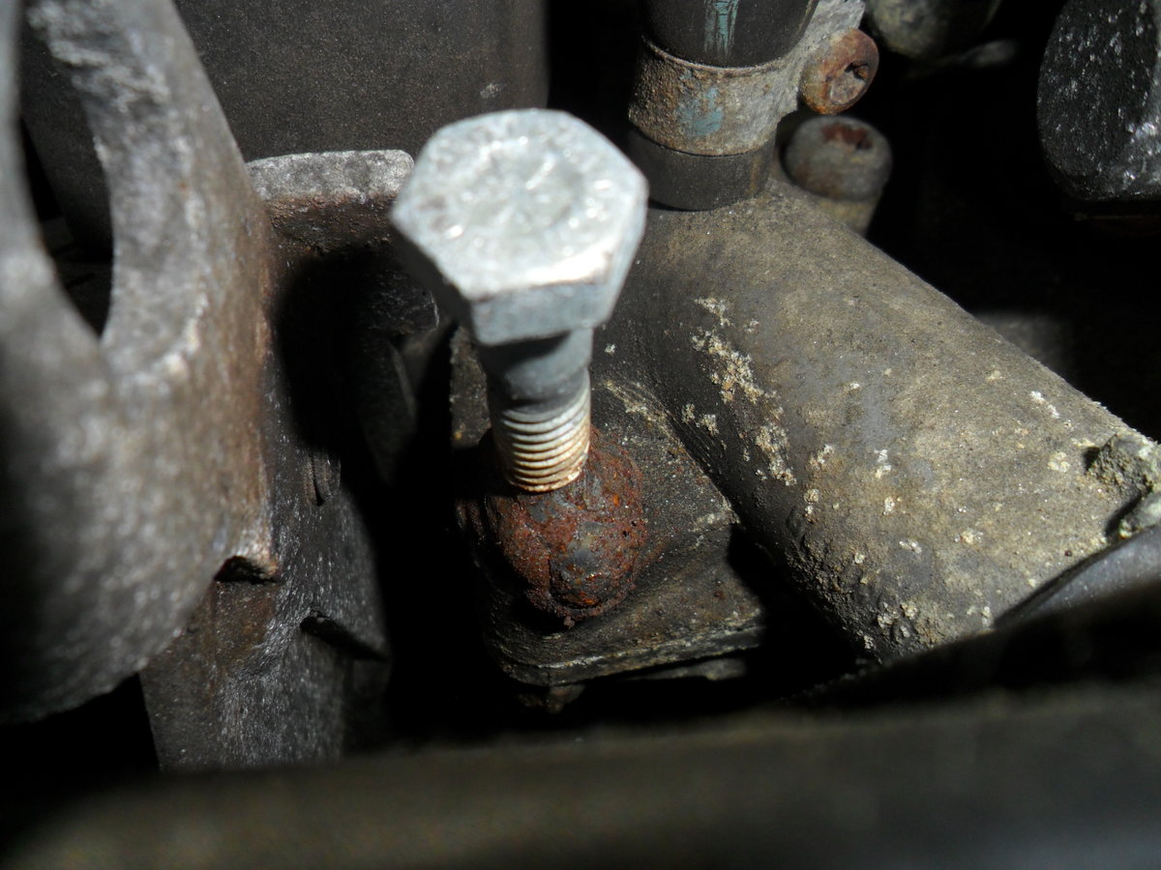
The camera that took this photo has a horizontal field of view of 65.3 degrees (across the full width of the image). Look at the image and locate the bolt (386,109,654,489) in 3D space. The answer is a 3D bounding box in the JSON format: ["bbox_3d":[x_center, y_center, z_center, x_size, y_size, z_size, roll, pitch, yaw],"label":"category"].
[{"bbox_3d":[-0.003,-0.006,0.066,0.015,0.031,0.013,-10,62,-5],"label":"bolt"}]

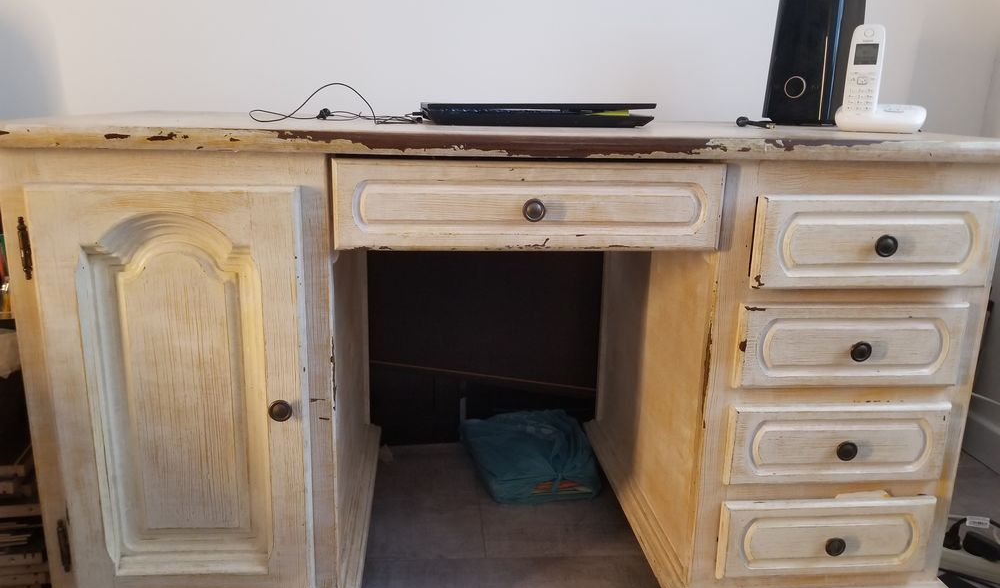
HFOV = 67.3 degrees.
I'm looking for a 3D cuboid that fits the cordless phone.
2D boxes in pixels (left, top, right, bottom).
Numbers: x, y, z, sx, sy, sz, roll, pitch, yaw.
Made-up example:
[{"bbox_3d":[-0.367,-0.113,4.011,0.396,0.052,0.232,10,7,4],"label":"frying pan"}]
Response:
[{"bbox_3d":[0.599,-0.332,1.165,0.122,0.156,0.090,8,16,26],"label":"cordless phone"}]

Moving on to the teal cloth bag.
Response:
[{"bbox_3d":[0.067,0.350,1.661,0.240,0.073,0.290,-2,15,-13],"label":"teal cloth bag"}]

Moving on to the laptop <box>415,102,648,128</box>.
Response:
[{"bbox_3d":[0.028,-0.275,1.141,0.290,0.032,0.390,-1,14,-8],"label":"laptop"}]

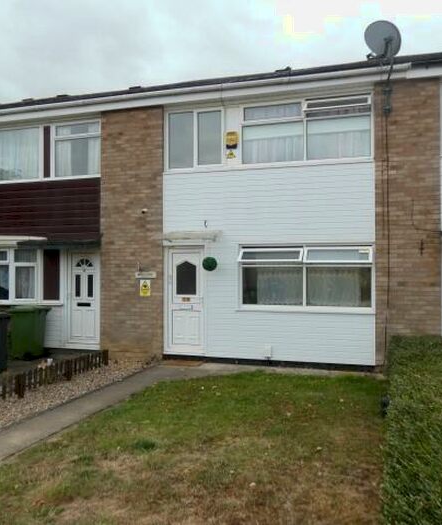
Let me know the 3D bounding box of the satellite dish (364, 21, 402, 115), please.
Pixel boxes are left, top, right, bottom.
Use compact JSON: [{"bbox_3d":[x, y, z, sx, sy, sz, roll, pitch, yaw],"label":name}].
[{"bbox_3d":[2.679,-3.225,8.695,0.620,1.500,0.520,0,-1,-8],"label":"satellite dish"}]

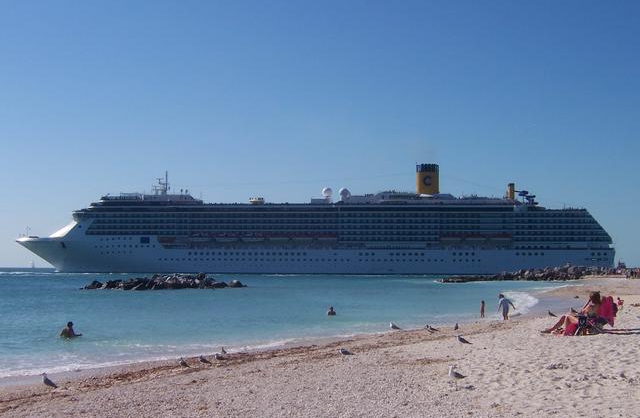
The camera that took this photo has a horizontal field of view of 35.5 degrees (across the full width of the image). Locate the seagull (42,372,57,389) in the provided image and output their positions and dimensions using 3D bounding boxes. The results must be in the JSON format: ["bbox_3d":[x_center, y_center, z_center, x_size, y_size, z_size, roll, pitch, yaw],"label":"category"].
[{"bbox_3d":[-5.202,3.304,19.200,0.340,0.310,0.140,0,-3,6],"label":"seagull"}]

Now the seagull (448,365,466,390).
[{"bbox_3d":[2.059,2.515,14.900,0.320,0.335,0.140,2,-4,-21],"label":"seagull"}]

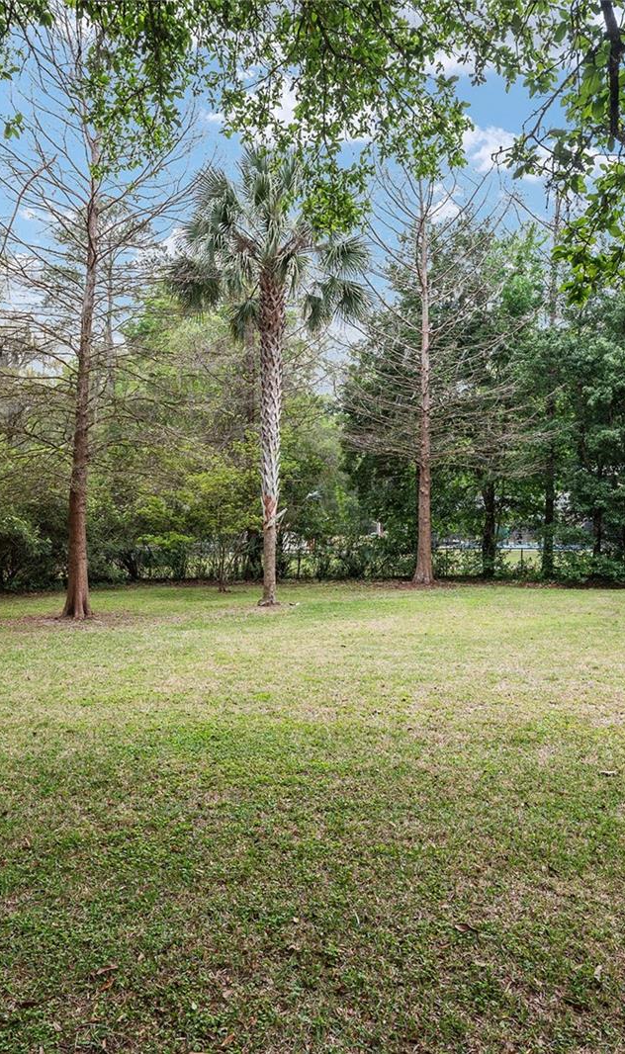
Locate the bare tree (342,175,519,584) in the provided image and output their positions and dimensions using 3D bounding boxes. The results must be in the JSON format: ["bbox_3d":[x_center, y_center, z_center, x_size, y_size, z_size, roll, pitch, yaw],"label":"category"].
[{"bbox_3d":[3.500,-4.400,22.000,5.300,12.200,5.200,0,0,0],"label":"bare tree"}]

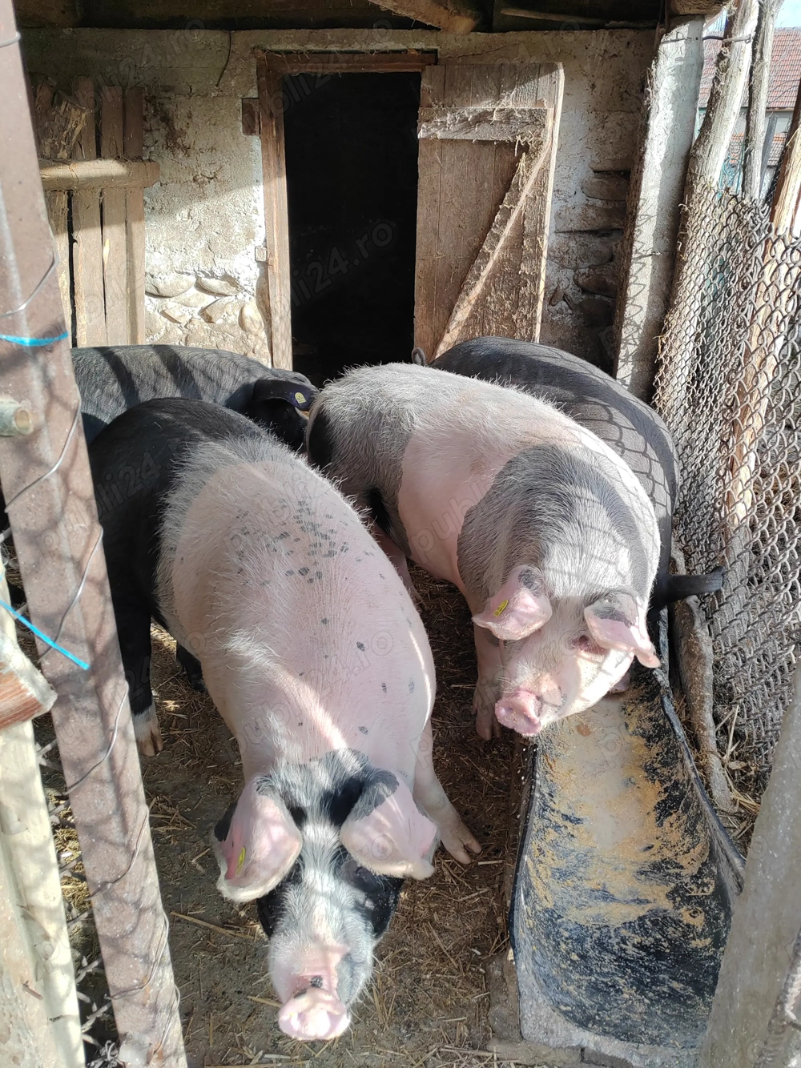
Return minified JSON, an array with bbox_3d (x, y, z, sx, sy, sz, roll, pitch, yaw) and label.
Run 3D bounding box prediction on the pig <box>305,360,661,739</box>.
[{"bbox_3d":[0.179,0.023,2.286,0.546,0.882,1.344,-14,26,-29],"label":"pig"}]

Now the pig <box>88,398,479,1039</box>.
[{"bbox_3d":[-0.299,0.244,1.730,0.514,0.903,1.418,-12,26,-27],"label":"pig"}]

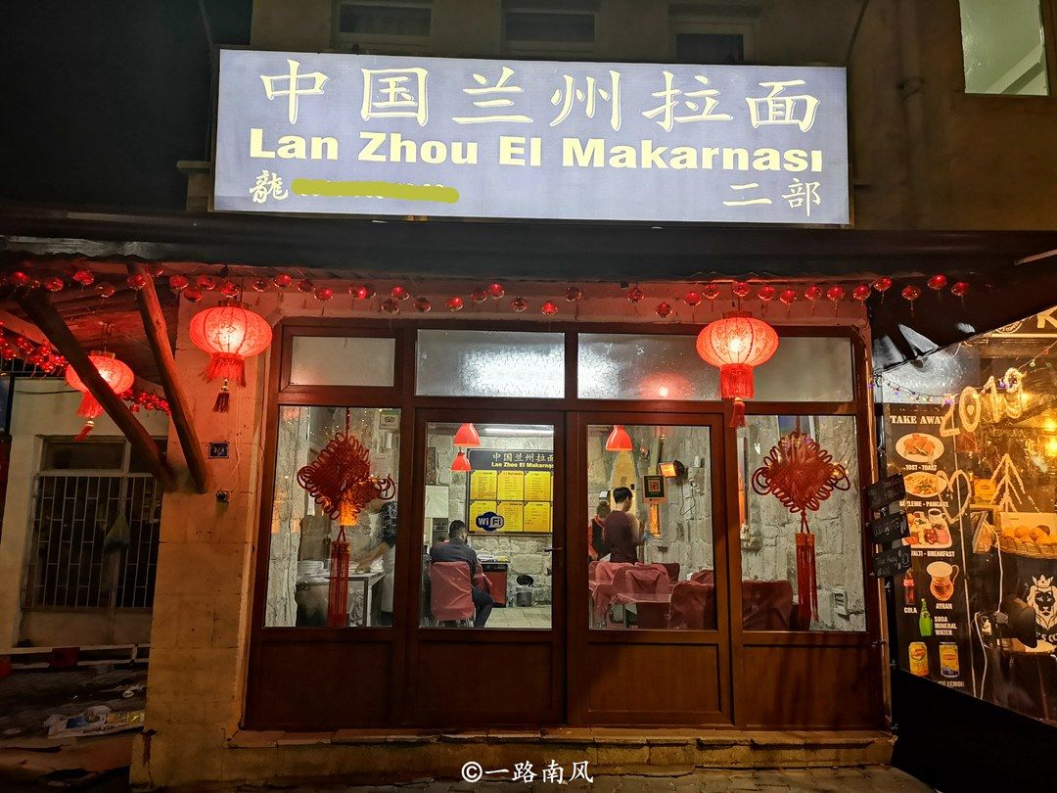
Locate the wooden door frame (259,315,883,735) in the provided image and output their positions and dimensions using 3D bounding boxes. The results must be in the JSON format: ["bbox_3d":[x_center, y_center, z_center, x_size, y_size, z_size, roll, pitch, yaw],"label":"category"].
[{"bbox_3d":[0.259,0.822,5.585,4.116,2.701,0.100,1,-10,-2],"label":"wooden door frame"}]

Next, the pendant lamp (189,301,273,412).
[{"bbox_3d":[-1.815,-0.248,5.005,0.475,0.689,0.475,1,-10,-2],"label":"pendant lamp"}]

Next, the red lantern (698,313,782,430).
[{"bbox_3d":[1.238,-0.163,4.857,0.475,0.684,0.475,1,-10,-2],"label":"red lantern"}]

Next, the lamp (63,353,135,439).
[{"bbox_3d":[-3.296,-0.013,6.322,0.475,0.683,0.475,1,-10,-2],"label":"lamp"}]

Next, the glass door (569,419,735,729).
[{"bbox_3d":[0.799,1.126,5.553,1.100,2.047,0.070,1,-10,-2],"label":"glass door"}]

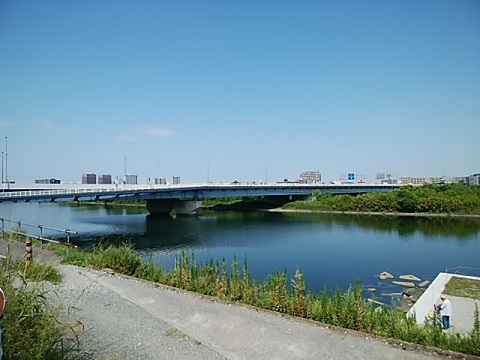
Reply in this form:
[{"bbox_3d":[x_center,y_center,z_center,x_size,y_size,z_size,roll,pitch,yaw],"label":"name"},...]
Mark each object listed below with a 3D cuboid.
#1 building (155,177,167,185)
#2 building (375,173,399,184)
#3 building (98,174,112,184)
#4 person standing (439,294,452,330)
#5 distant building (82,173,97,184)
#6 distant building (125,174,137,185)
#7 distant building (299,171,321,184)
[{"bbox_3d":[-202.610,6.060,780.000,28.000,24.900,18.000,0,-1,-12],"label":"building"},{"bbox_3d":[194.360,1.860,400.000,28.000,22.100,17.000,0,-1,18],"label":"building"},{"bbox_3d":[-317.990,2.910,720.000,25.000,29.400,22.000,1,-1,-37],"label":"building"},{"bbox_3d":[9.723,6.263,14.400,0.550,1.600,0.480,0,-1,27],"label":"person standing"},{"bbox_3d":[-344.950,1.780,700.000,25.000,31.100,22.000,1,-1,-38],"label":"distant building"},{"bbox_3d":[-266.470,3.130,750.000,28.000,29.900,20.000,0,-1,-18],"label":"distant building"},{"bbox_3d":[99.570,0.890,430.000,27.000,24.900,15.000,0,-1,6],"label":"distant building"}]

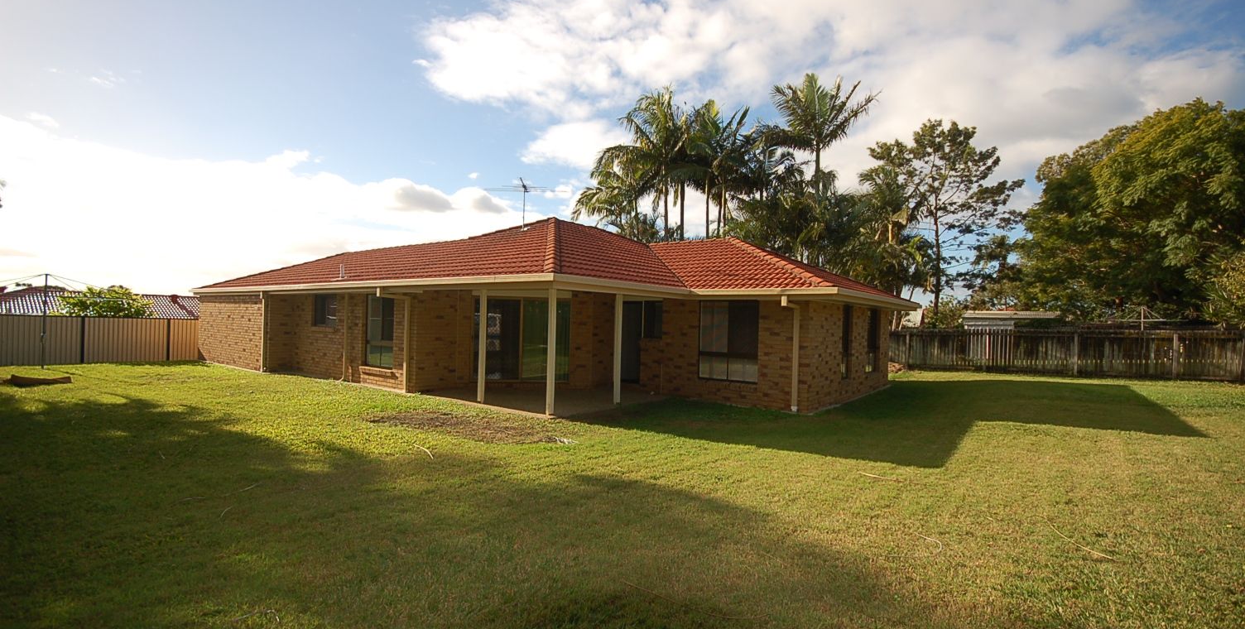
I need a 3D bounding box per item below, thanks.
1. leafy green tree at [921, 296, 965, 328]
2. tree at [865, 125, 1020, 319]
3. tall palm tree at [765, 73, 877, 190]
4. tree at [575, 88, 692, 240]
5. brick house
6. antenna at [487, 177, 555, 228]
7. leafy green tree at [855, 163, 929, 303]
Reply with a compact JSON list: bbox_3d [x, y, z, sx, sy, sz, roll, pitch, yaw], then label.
[{"bbox_3d":[15.177,0.778,24.483,2.172,3.213,2.172,1,-1,32],"label":"leafy green tree"},{"bbox_3d":[17.175,-4.021,27.931,8.249,12.983,8.249,1,-1,31],"label":"tree"},{"bbox_3d":[8.830,-4.365,23.430,5.223,13.152,5.223,1,-1,20],"label":"tall palm tree"},{"bbox_3d":[0.368,-4.354,24.432,5.517,12.725,5.517,1,-1,1],"label":"tree"},{"bbox_3d":[-3.080,-0.540,17.560,21.081,4.839,12.848,1,-1,38],"label":"brick house"},{"bbox_3d":[-2.683,-2.968,14.068,2.057,1.184,1.529,1,-1,-3],"label":"antenna"},{"bbox_3d":[11.584,-2.159,22.453,3.325,8.861,3.325,1,-1,27],"label":"leafy green tree"}]

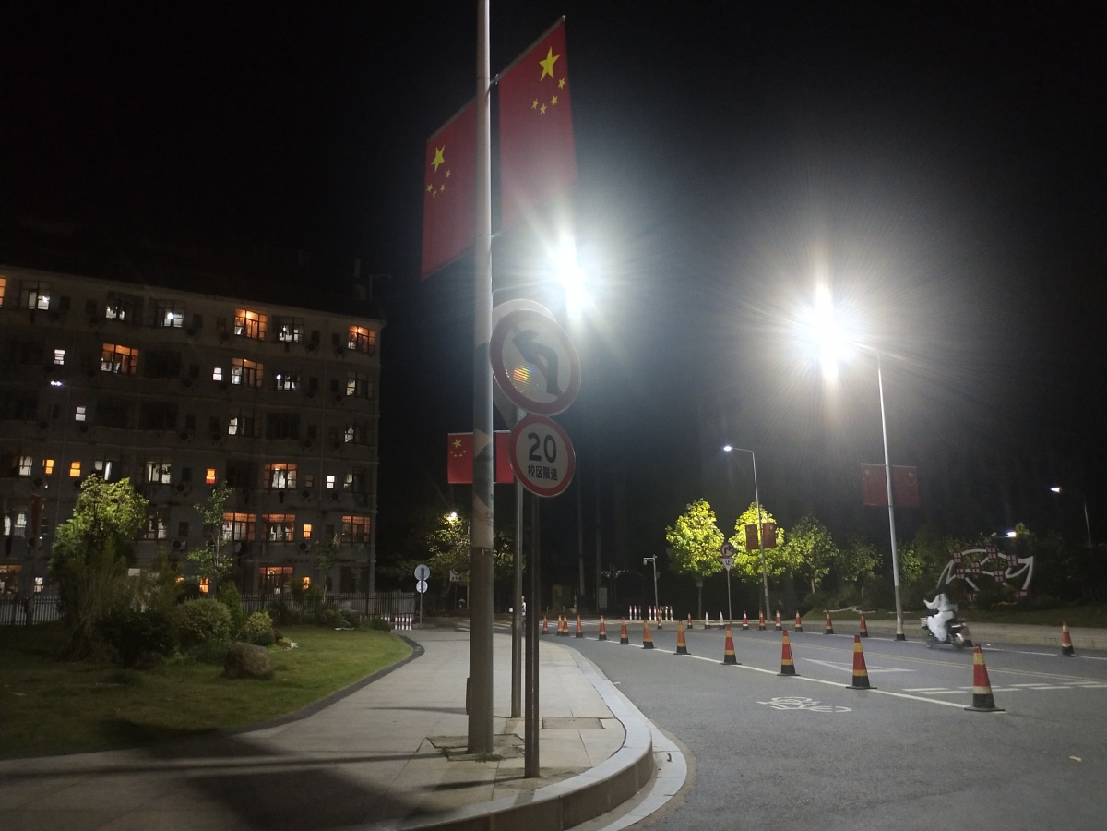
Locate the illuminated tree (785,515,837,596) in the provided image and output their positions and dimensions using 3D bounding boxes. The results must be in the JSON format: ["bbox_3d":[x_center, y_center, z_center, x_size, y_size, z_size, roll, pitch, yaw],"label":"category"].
[{"bbox_3d":[14.564,7.892,54.000,3.000,4.800,3.000,-4,-11,15],"label":"illuminated tree"}]

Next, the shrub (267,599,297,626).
[{"bbox_3d":[-9.918,7.201,35.026,1.108,0.980,1.108,3,-11,-15],"label":"shrub"}]

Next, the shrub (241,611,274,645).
[{"bbox_3d":[-6.577,4.739,21.342,0.675,0.722,0.675,3,-11,-17],"label":"shrub"}]

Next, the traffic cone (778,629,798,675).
[{"bbox_3d":[3.929,3.986,16.100,0.380,0.720,0.380,-3,-11,11],"label":"traffic cone"}]

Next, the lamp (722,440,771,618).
[{"bbox_3d":[11.111,6.718,55.008,0.320,9.895,2.670,9,-14,-40],"label":"lamp"}]

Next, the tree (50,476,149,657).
[{"bbox_3d":[-9.897,3.266,20.900,2.100,3.900,2.050,5,-12,-25],"label":"tree"}]

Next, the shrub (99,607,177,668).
[{"bbox_3d":[-7.191,3.807,16.600,1.350,1.030,1.250,4,-12,-23],"label":"shrub"}]

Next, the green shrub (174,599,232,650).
[{"bbox_3d":[-7.210,4.295,19.709,1.135,1.029,1.135,3,-11,-19],"label":"green shrub"}]

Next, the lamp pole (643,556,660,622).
[{"bbox_3d":[5.198,9.219,51.000,0.850,3.500,0.200,-1,-11,0],"label":"lamp pole"}]

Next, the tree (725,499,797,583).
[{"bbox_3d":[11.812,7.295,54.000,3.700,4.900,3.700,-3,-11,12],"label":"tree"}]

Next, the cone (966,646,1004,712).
[{"bbox_3d":[5.156,3.145,11.560,0.410,0.735,0.410,-5,-12,23],"label":"cone"}]

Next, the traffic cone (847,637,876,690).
[{"bbox_3d":[4.573,3.659,14.299,0.410,0.741,0.410,-4,-11,17],"label":"traffic cone"}]

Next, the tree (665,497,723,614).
[{"bbox_3d":[9.076,9.199,61.895,3.824,7.626,3.824,0,-11,0],"label":"tree"}]

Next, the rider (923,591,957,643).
[{"bbox_3d":[9.629,4.987,23.900,0.540,1.320,0.740,1,-11,-7],"label":"rider"}]

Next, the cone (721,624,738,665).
[{"bbox_3d":[3.375,4.369,18.300,0.380,0.720,0.380,-3,-11,11],"label":"cone"}]

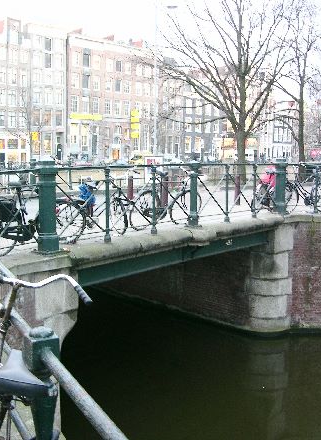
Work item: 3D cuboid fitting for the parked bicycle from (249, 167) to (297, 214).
[{"bbox_3d":[2.680,-0.730,14.200,0.600,1.100,1.780,6,8,40],"label":"parked bicycle"}]

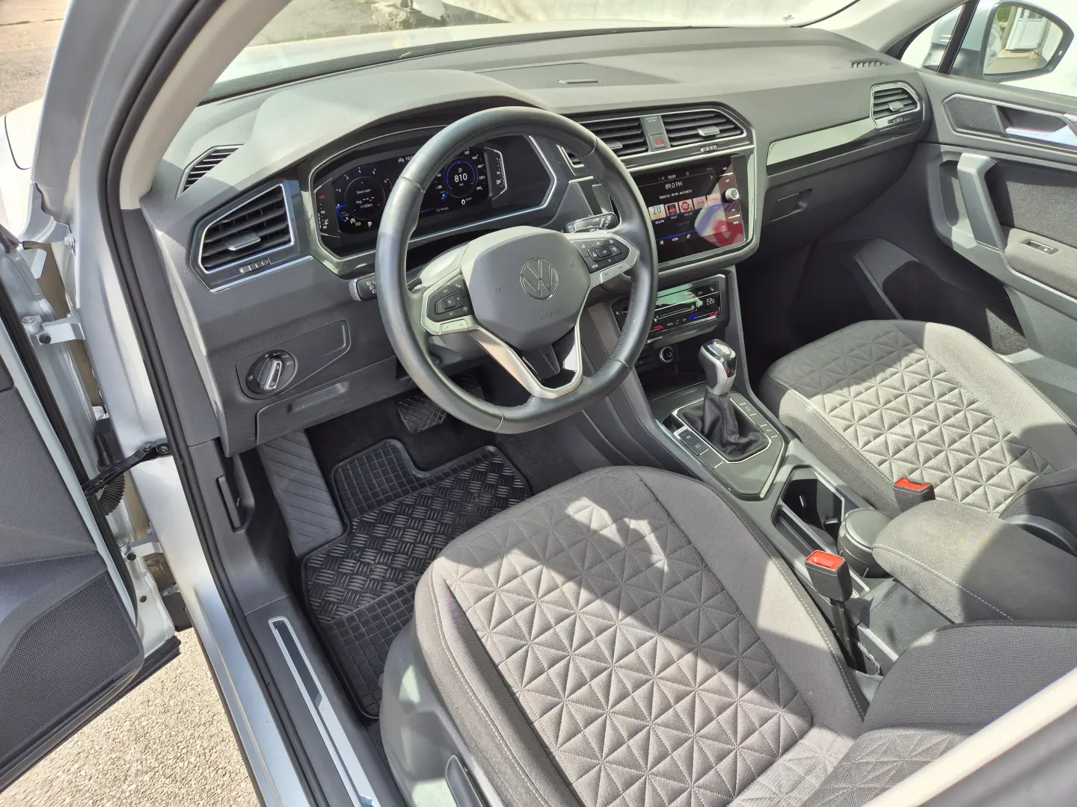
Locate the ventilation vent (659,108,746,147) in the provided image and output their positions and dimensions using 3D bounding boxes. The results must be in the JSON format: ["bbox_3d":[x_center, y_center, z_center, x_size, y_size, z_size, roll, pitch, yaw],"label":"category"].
[{"bbox_3d":[0.263,-0.448,1.163,0.163,0.056,0.035,-17,22,-24],"label":"ventilation vent"}]

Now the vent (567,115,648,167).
[{"bbox_3d":[0.095,-0.398,1.086,0.153,0.058,0.035,-17,22,-24],"label":"vent"}]

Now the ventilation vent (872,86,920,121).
[{"bbox_3d":[0.712,-0.605,1.436,0.112,0.066,0.035,-12,21,-18],"label":"ventilation vent"}]

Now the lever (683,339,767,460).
[{"bbox_3d":[0.315,-0.019,1.173,0.093,0.165,0.135,-21,41,-28],"label":"lever"}]

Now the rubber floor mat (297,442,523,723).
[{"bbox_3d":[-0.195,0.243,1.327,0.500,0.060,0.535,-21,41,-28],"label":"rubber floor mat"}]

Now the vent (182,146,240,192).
[{"bbox_3d":[-0.393,-0.280,0.850,0.032,0.022,0.098,24,54,16],"label":"vent"}]

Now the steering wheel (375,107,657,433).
[{"bbox_3d":[-0.017,-0.157,0.861,0.370,0.365,0.090,-20,16,-27],"label":"steering wheel"}]

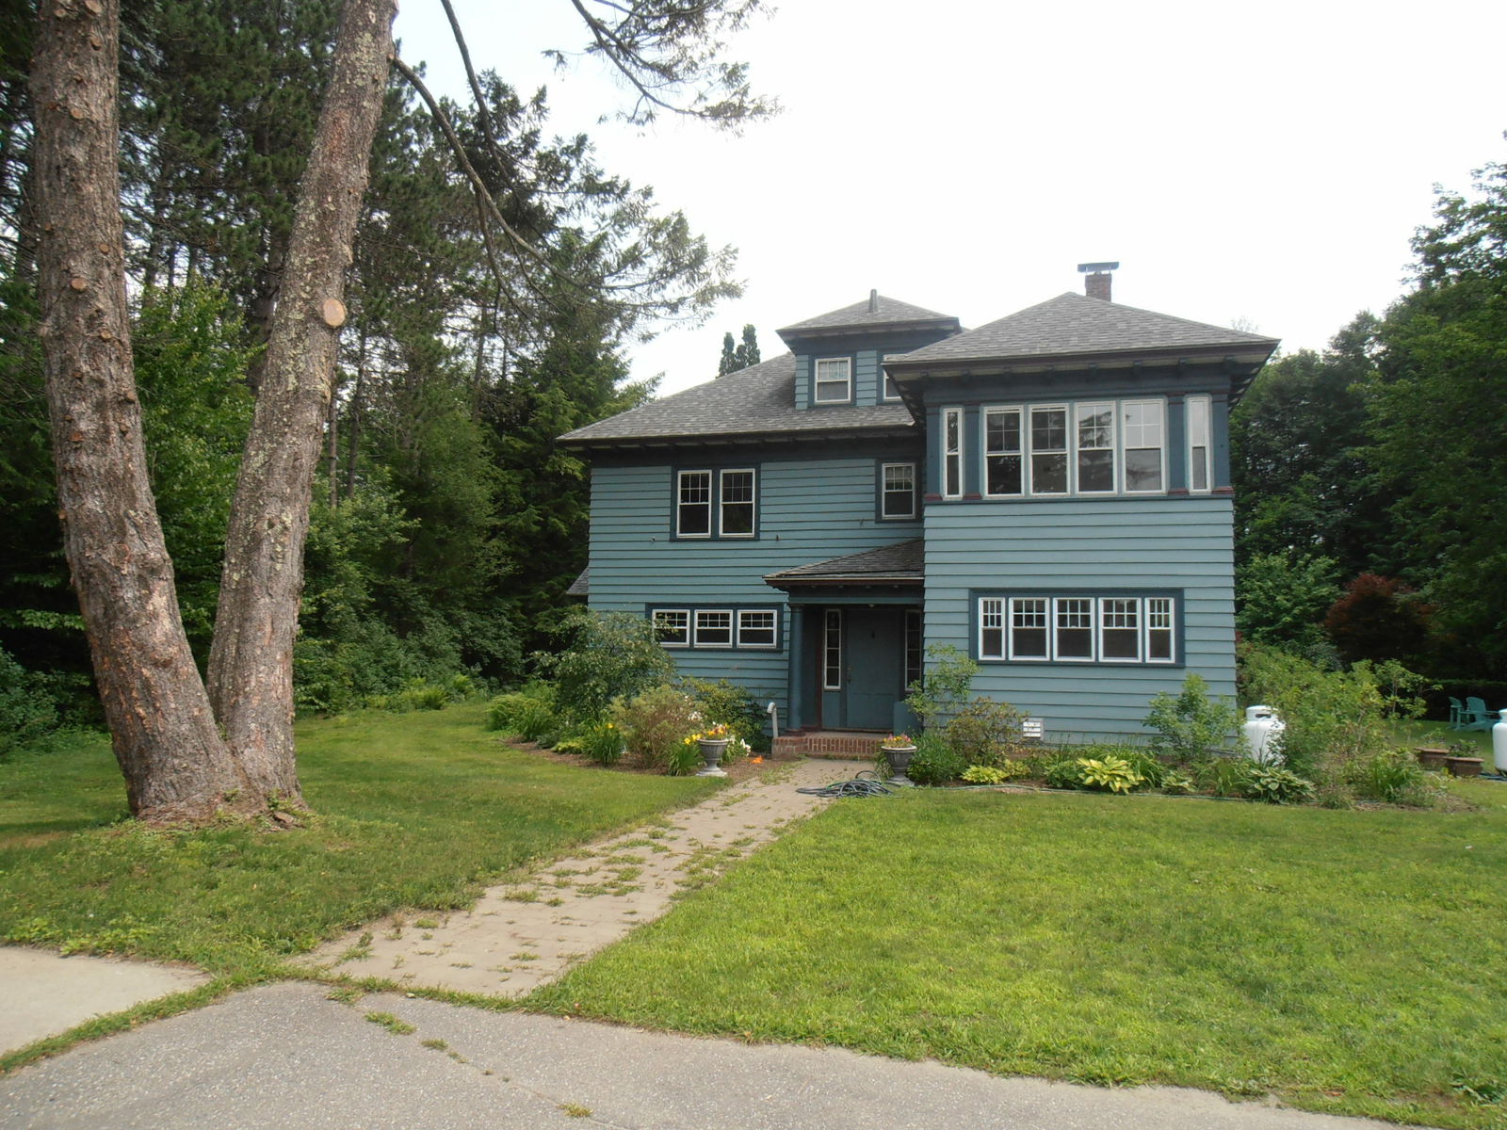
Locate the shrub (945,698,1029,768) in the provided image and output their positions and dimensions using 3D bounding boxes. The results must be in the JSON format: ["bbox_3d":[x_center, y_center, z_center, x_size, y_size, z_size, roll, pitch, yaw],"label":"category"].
[{"bbox_3d":[3.265,2.377,14.600,1.149,1.032,1.050,0,-5,15],"label":"shrub"}]

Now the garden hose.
[{"bbox_3d":[1.043,2.482,11.855,1.086,0.220,0.850,0,-5,15],"label":"garden hose"}]

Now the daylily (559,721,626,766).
[{"bbox_3d":[-2.239,2.496,14.674,0.922,0.605,0.800,2,-5,-8],"label":"daylily"}]

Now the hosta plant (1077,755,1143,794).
[{"bbox_3d":[4.220,2.463,12.369,0.777,0.420,0.750,-1,-5,19],"label":"hosta plant"}]

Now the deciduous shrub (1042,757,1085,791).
[{"bbox_3d":[4.001,2.708,13.500,0.546,0.432,0.550,0,-5,15],"label":"deciduous shrub"}]

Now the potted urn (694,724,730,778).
[{"bbox_3d":[-0.520,2.407,13.537,0.448,0.644,0.440,1,-5,-2],"label":"potted urn"}]

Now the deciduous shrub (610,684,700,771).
[{"bbox_3d":[-1.337,2.207,14.362,1.201,1.155,1.100,1,-5,-5],"label":"deciduous shrub"}]

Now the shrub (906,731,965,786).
[{"bbox_3d":[2.246,2.366,12.859,0.723,0.655,0.700,0,-5,10],"label":"shrub"}]

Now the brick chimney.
[{"bbox_3d":[7.086,-5.790,21.500,0.820,0.926,0.720,0,-5,15],"label":"brick chimney"}]

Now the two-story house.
[{"bbox_3d":[2.632,-1.373,20.608,11.400,9.450,13.800,0,-5,15],"label":"two-story house"}]

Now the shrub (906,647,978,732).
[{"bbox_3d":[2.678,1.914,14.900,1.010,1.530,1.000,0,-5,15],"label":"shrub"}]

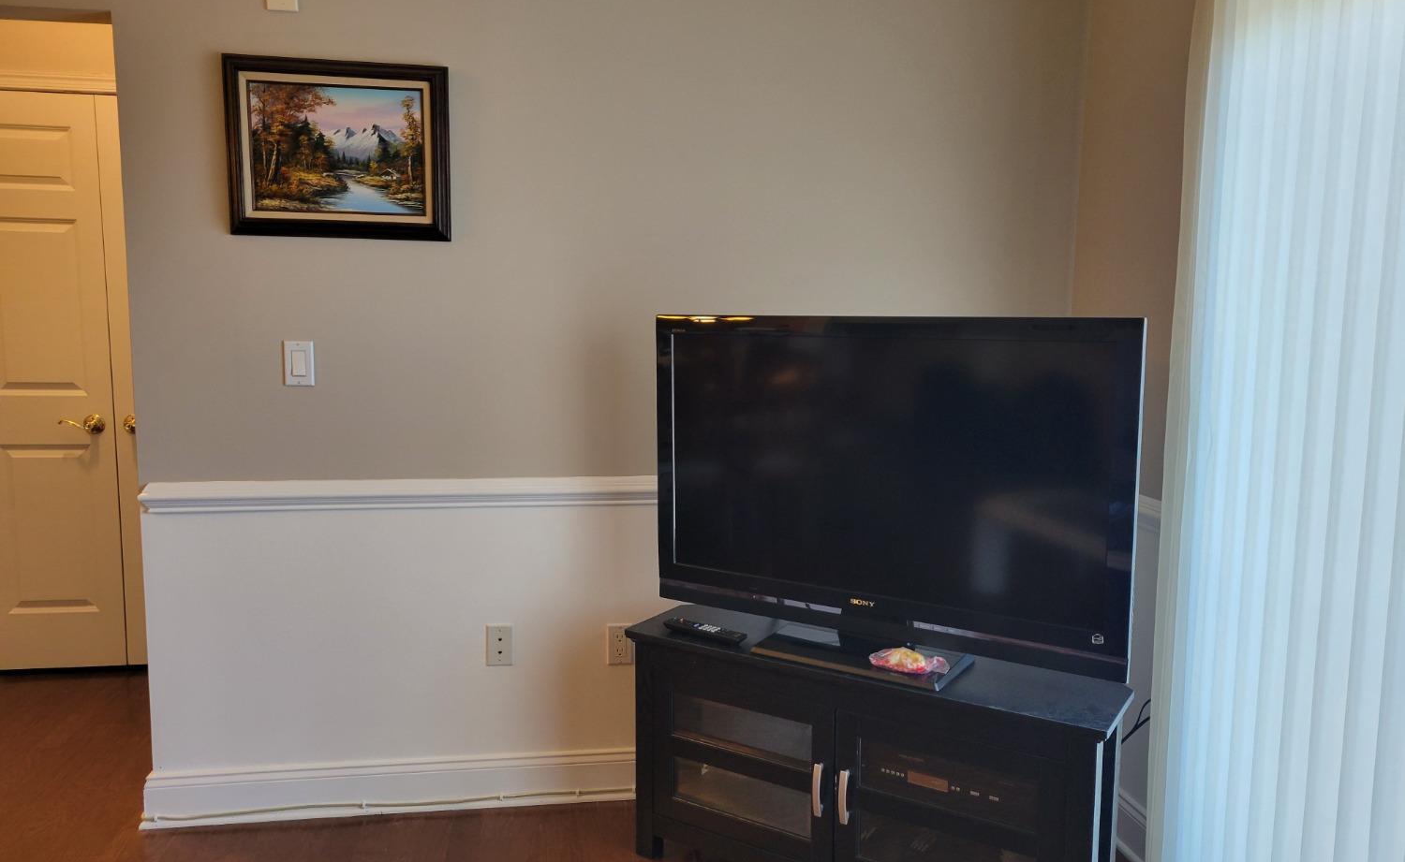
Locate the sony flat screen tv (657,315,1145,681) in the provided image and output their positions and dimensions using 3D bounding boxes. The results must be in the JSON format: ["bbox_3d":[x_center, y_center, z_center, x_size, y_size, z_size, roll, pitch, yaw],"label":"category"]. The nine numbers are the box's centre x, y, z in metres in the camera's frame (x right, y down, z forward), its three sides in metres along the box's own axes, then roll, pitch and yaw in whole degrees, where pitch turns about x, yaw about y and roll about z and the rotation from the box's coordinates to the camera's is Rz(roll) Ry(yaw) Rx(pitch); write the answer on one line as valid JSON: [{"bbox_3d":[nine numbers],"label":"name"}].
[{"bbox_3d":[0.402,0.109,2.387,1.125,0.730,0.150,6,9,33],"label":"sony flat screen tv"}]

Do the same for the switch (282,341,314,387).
[{"bbox_3d":[-1.016,-0.169,2.659,0.071,0.115,0.011,0,8,-9],"label":"switch"}]

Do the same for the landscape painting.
[{"bbox_3d":[-0.887,-0.686,2.592,0.527,0.424,0.040,0,8,-9],"label":"landscape painting"}]

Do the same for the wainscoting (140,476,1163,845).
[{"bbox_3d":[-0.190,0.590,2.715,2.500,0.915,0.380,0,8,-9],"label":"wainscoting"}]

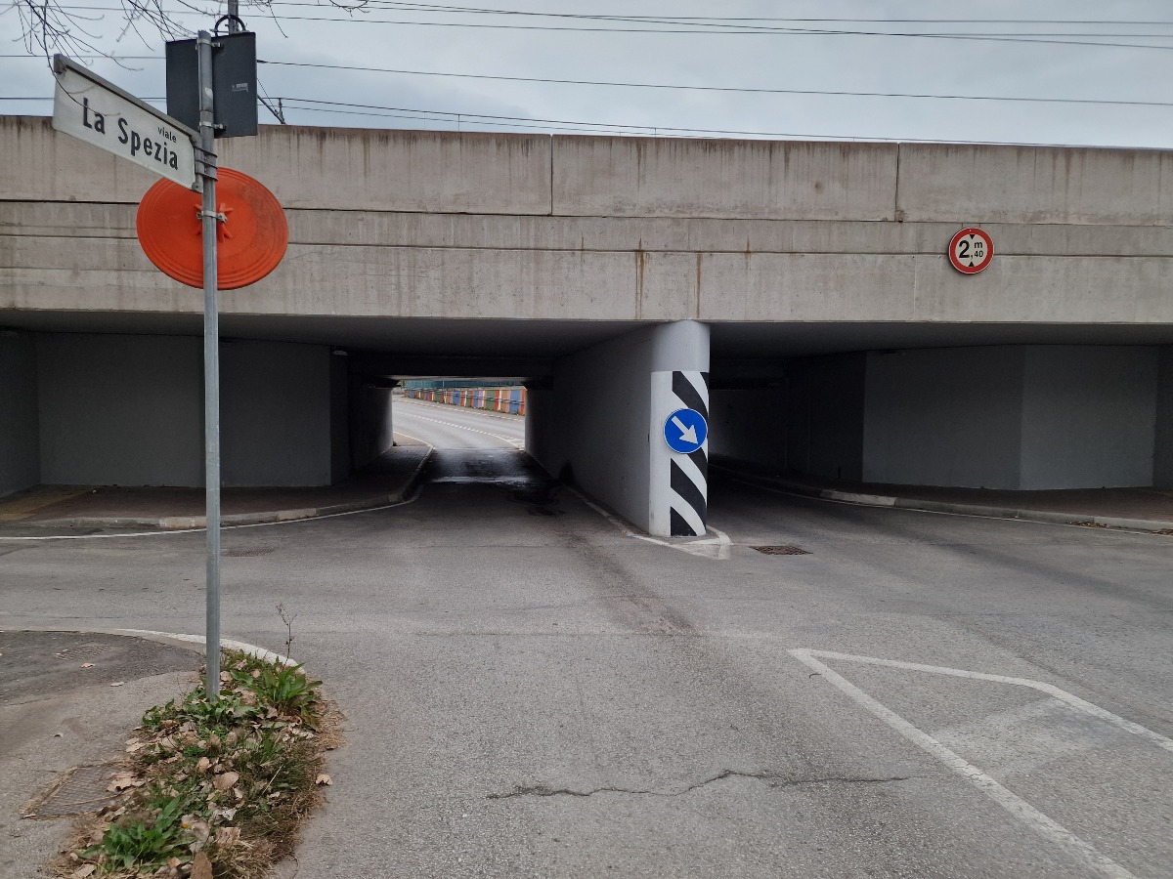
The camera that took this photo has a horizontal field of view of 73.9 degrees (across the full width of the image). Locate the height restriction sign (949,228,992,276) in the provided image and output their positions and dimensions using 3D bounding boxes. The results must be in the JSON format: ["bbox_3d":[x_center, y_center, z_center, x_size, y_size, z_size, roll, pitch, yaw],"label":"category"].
[{"bbox_3d":[5.069,-2.489,10.270,0.600,0.600,0.050,0,3,-3],"label":"height restriction sign"}]

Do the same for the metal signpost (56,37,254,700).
[{"bbox_3d":[-1.853,-0.305,3.402,0.560,3.240,1.050,1,3,4],"label":"metal signpost"}]

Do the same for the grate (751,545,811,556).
[{"bbox_3d":[2.294,1.339,9.225,0.520,0.040,0.480,0,3,-9],"label":"grate"}]

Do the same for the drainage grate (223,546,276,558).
[{"bbox_3d":[-3.826,1.297,8.797,0.480,0.040,0.480,0,3,-5],"label":"drainage grate"}]

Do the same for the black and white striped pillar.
[{"bbox_3d":[1.218,0.174,10.675,0.780,2.220,0.600,0,3,-10],"label":"black and white striped pillar"}]

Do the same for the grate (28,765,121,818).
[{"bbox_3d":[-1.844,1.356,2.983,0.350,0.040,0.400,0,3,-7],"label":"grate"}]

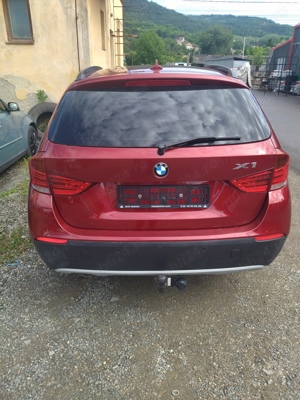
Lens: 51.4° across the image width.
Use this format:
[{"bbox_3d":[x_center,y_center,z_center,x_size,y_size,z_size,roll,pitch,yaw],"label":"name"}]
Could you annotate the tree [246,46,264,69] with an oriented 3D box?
[{"bbox_3d":[11.790,-15.590,34.867,2.010,2.860,2.010,0,24,-1],"label":"tree"}]

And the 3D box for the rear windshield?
[{"bbox_3d":[0.064,-0.469,1.754,1.256,0.426,0.120,0,-16,-1],"label":"rear windshield"}]

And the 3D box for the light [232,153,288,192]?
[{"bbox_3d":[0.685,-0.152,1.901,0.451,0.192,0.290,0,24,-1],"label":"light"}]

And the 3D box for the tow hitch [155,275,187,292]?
[{"bbox_3d":[0.123,0.498,1.871,0.190,0.100,0.140,0,24,-1],"label":"tow hitch"}]

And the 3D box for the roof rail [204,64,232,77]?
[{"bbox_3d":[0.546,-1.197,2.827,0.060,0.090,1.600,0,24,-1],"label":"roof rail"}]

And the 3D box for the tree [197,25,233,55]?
[{"bbox_3d":[16.727,-40.197,80.912,9.340,9.530,9.340,0,24,-1],"label":"tree"}]

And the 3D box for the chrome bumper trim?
[{"bbox_3d":[0.073,0.426,1.947,1.346,0.055,0.120,0,24,-1],"label":"chrome bumper trim"}]

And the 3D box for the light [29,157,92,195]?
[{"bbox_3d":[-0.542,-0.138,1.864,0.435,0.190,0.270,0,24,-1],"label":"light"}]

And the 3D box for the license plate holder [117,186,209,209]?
[{"bbox_3d":[0.079,-0.019,1.780,0.530,0.135,0.030,0,16,-1],"label":"license plate holder"}]

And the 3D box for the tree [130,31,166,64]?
[{"bbox_3d":[-0.433,-26.078,54.062,6.580,5.940,6.580,0,24,-1],"label":"tree"}]

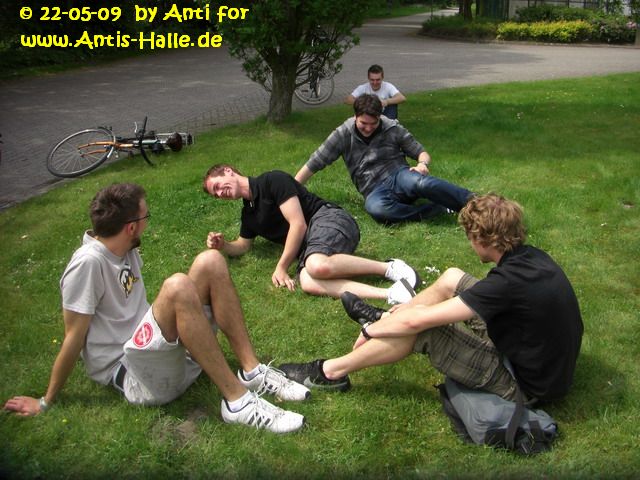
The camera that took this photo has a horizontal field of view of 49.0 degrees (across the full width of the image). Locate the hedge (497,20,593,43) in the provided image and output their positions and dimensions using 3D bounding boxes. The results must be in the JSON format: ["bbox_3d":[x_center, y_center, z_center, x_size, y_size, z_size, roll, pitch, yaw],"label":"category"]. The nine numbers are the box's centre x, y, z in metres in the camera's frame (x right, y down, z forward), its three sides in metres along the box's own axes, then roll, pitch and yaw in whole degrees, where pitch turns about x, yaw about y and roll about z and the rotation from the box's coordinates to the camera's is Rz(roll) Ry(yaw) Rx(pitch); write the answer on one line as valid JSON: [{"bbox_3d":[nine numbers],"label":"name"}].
[{"bbox_3d":[7.030,-6.529,22.000,2.900,0.670,1.000,7,21,18],"label":"hedge"}]

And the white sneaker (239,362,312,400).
[{"bbox_3d":[-0.182,0.546,2.766,0.297,0.120,0.110,4,20,12],"label":"white sneaker"}]

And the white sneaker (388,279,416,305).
[{"bbox_3d":[0.433,0.273,3.647,0.120,0.110,0.280,-6,21,-16],"label":"white sneaker"}]

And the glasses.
[{"bbox_3d":[-0.728,-0.074,2.548,0.142,0.045,0.145,13,23,32],"label":"glasses"}]

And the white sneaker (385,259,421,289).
[{"bbox_3d":[0.453,0.184,3.856,0.120,0.110,0.280,-6,21,-16],"label":"white sneaker"}]

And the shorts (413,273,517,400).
[{"bbox_3d":[0.650,0.385,2.800,0.550,0.380,0.420,7,21,18],"label":"shorts"}]

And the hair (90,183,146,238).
[{"bbox_3d":[-0.726,-0.106,2.530,0.170,0.195,0.205,13,23,32],"label":"hair"}]

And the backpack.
[{"bbox_3d":[0.667,0.633,2.610,0.380,0.170,0.320,0,20,0],"label":"backpack"}]

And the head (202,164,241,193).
[{"bbox_3d":[-0.599,-0.354,4.250,0.235,0.165,0.205,10,47,6],"label":"head"}]

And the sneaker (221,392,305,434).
[{"bbox_3d":[-0.207,0.616,2.567,0.311,0.120,0.110,3,20,7],"label":"sneaker"}]

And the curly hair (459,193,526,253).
[{"bbox_3d":[0.644,-0.065,2.622,0.235,0.215,0.205,13,24,31],"label":"curly hair"}]

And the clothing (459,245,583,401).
[{"bbox_3d":[0.801,0.324,2.794,0.410,0.560,0.450,9,22,23],"label":"clothing"}]

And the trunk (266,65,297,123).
[{"bbox_3d":[-0.450,-1.714,8.219,0.310,0.680,0.310,0,20,0],"label":"trunk"}]

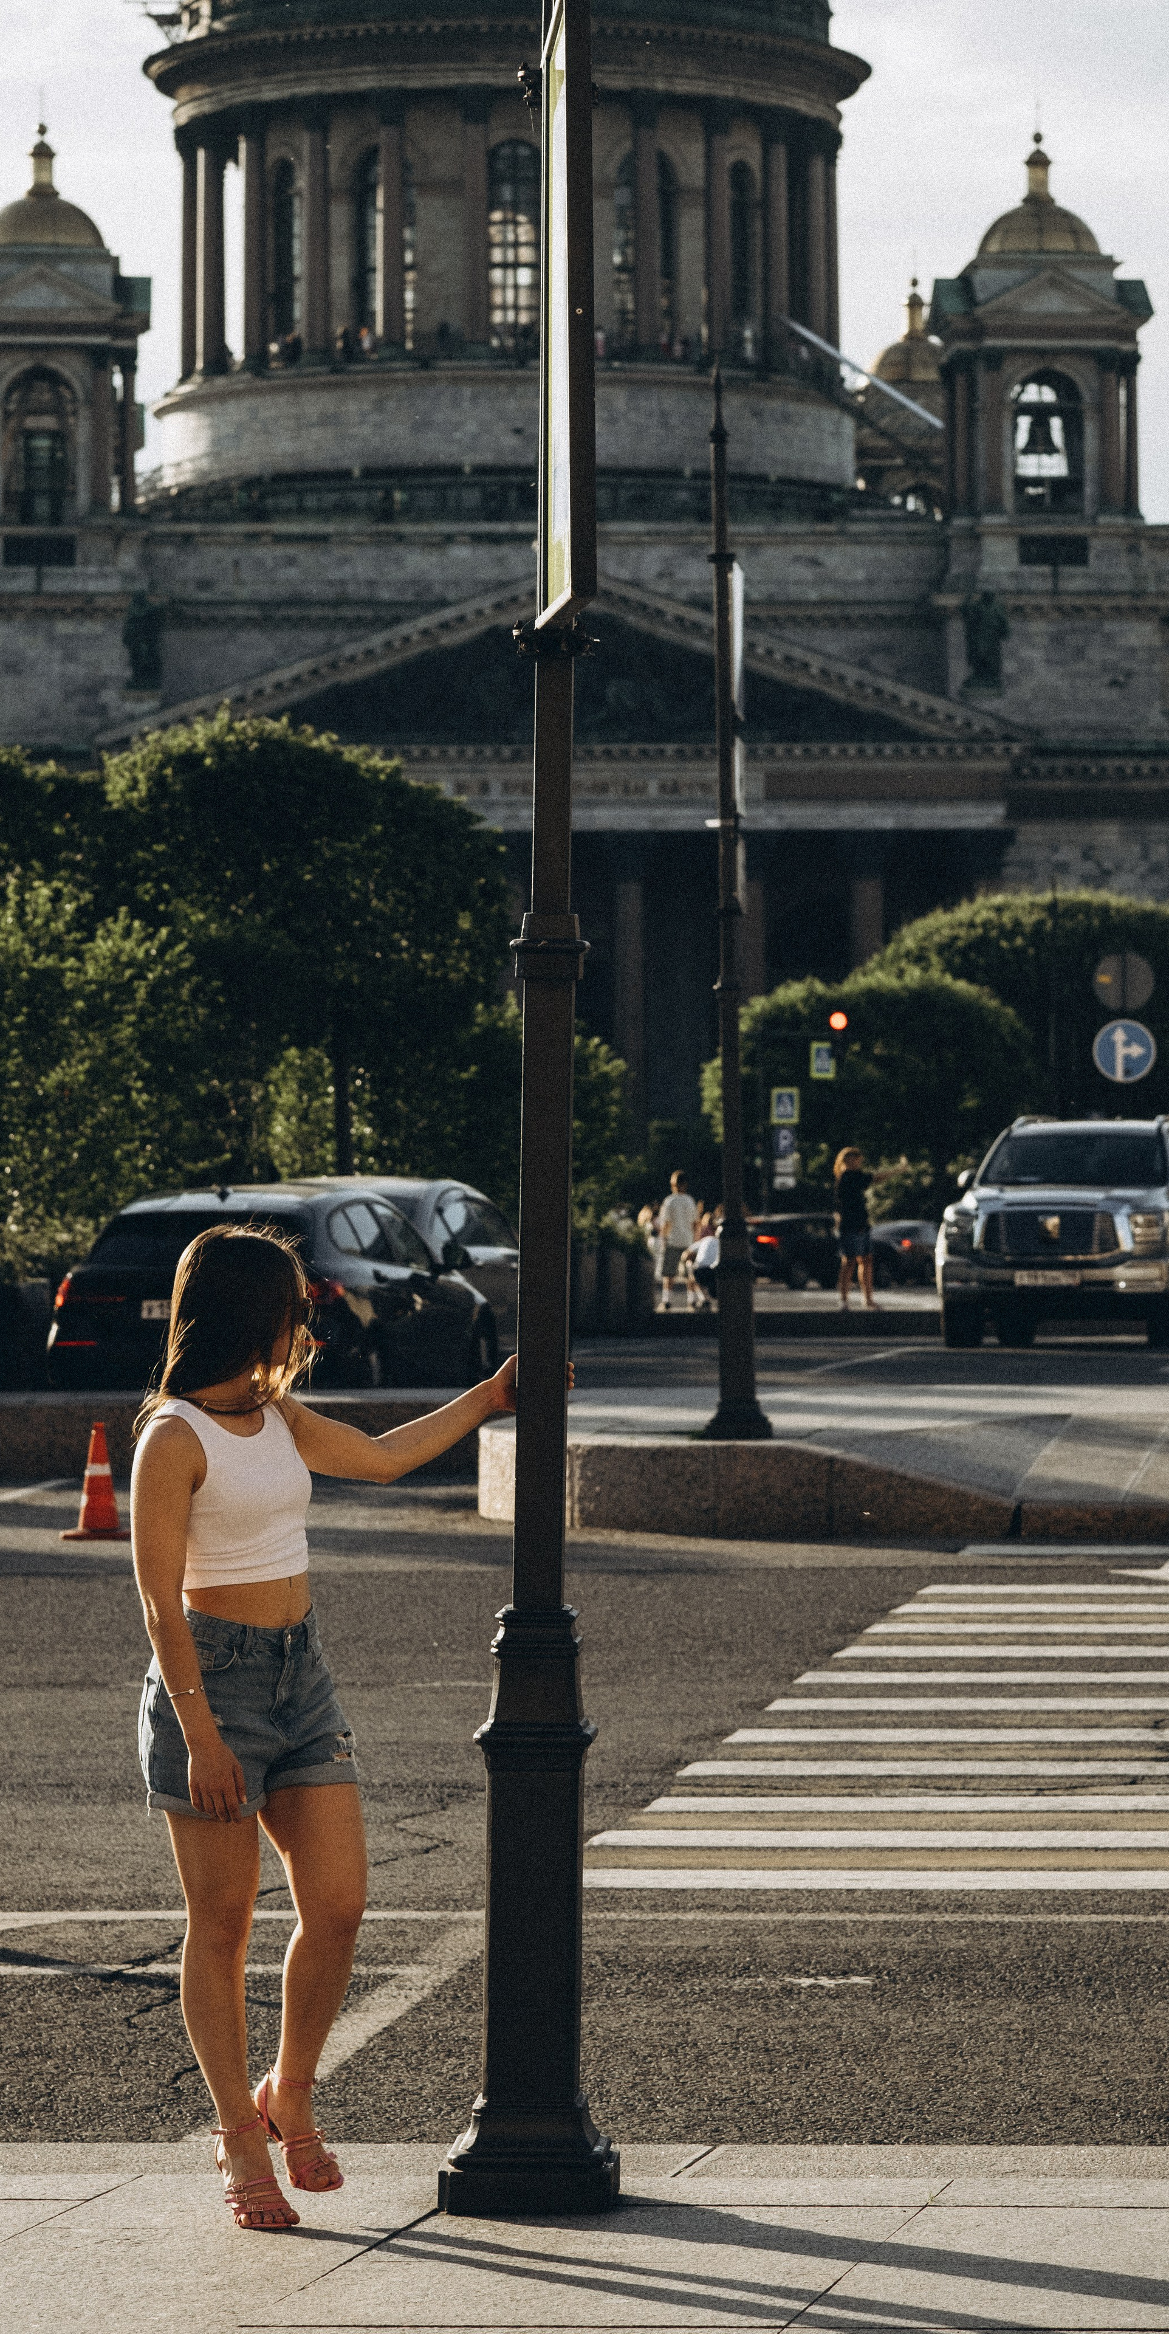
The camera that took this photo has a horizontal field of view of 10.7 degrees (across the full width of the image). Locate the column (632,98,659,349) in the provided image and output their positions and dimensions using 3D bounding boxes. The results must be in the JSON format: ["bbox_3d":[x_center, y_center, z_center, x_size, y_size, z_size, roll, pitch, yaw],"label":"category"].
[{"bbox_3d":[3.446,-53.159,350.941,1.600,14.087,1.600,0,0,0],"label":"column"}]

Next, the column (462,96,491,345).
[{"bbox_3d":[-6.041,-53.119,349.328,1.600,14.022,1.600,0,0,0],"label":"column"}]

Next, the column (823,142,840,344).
[{"bbox_3d":[13.956,-52.429,354.000,1.400,12.800,1.400,0,0,0],"label":"column"}]

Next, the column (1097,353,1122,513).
[{"bbox_3d":[26.110,-36.475,309.300,1.200,8.300,1.200,0,0,-4],"label":"column"}]

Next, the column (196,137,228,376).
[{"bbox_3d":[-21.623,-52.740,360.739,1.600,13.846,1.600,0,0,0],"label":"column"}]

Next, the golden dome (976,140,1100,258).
[{"bbox_3d":[24.853,-52.978,340.526,6.750,6.485,6.750,0,0,-3],"label":"golden dome"}]

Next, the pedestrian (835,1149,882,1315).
[{"bbox_3d":[2.766,0.613,62.500,0.500,1.660,0.480,0,0,0],"label":"pedestrian"}]

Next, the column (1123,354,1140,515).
[{"bbox_3d":[29.778,-39.655,337.519,0.970,8.752,0.970,0,0,-3],"label":"column"}]

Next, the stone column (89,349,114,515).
[{"bbox_3d":[-24.856,-37.737,320.000,1.250,8.800,1.250,0,0,0],"label":"stone column"}]

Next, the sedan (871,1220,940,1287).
[{"bbox_3d":[5.962,1.606,113.000,1.820,1.470,4.500,0,0,-15],"label":"sedan"}]

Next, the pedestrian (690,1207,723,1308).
[{"bbox_3d":[1.277,0.986,66.000,0.500,1.060,0.500,0,1,-30],"label":"pedestrian"}]

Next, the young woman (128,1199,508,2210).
[{"bbox_3d":[-0.430,0.973,10.800,0.660,1.720,0.520,0,1,-41],"label":"young woman"}]

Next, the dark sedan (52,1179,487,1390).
[{"bbox_3d":[-2.100,0.920,43.700,1.900,1.570,4.650,0,0,14],"label":"dark sedan"}]

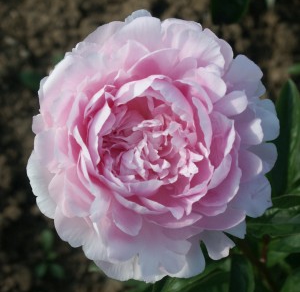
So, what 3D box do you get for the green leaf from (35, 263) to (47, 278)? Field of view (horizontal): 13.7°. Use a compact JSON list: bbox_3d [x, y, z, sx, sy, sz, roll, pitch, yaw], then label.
[{"bbox_3d":[-0.095,0.108,1.078,0.011,0.005,0.016,28,71,11],"label":"green leaf"}]

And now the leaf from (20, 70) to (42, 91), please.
[{"bbox_3d":[-0.113,-0.062,1.192,0.024,0.006,0.018,18,69,7],"label":"leaf"}]

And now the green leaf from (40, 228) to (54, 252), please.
[{"bbox_3d":[-0.090,0.083,1.095,0.013,0.005,0.024,-5,68,-2],"label":"green leaf"}]

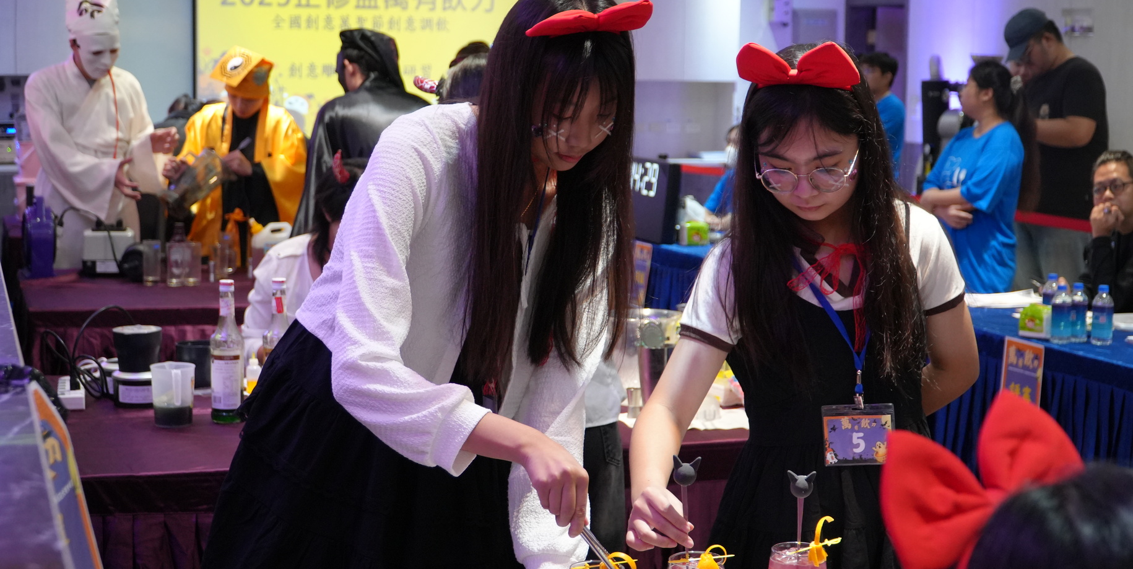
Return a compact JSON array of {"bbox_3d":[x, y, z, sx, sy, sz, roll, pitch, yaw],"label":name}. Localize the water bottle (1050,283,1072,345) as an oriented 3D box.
[{"bbox_3d":[1.472,0.085,4.767,0.061,0.171,0.061,1,6,0],"label":"water bottle"}]

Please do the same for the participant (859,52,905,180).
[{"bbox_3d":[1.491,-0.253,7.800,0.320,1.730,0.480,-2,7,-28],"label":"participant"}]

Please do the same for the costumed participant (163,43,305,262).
[{"bbox_3d":[-1.439,-0.174,6.950,0.650,1.670,0.550,1,6,0],"label":"costumed participant"}]

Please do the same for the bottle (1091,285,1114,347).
[{"bbox_3d":[1.592,0.088,4.748,0.061,0.172,0.061,1,6,0],"label":"bottle"}]

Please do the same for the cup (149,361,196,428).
[{"bbox_3d":[-0.819,0.230,3.341,0.091,0.126,0.118,-1,6,-19],"label":"cup"}]

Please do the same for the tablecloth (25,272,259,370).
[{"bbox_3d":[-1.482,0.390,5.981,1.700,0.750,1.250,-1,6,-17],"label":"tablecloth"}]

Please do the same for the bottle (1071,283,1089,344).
[{"bbox_3d":[1.545,0.081,4.815,0.061,0.171,0.061,1,6,0],"label":"bottle"}]

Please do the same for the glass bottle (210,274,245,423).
[{"bbox_3d":[-0.716,0.139,3.385,0.071,0.300,0.071,-1,6,-11],"label":"glass bottle"}]

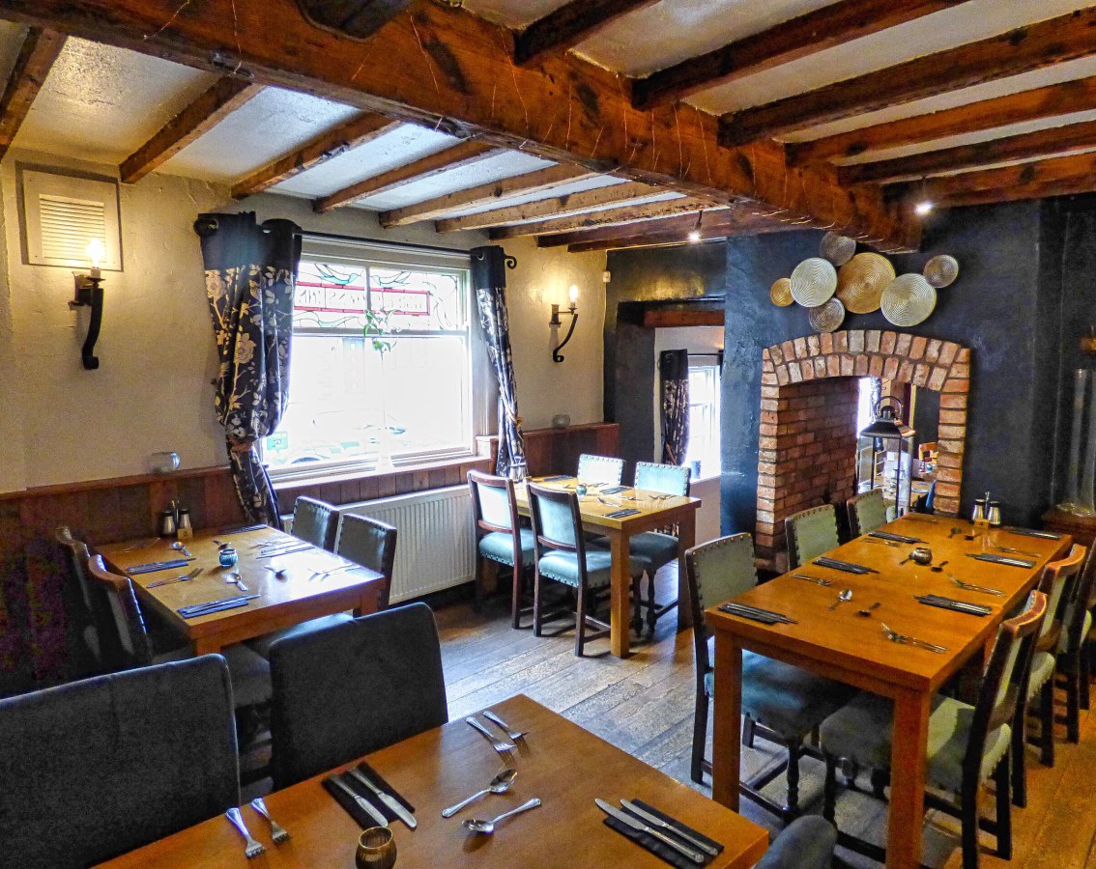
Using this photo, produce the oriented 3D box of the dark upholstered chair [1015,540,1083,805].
[{"bbox_3d":[1.711,0.859,2.611,0.450,0.900,0.480,-7,10,-40],"label":"dark upholstered chair"}]

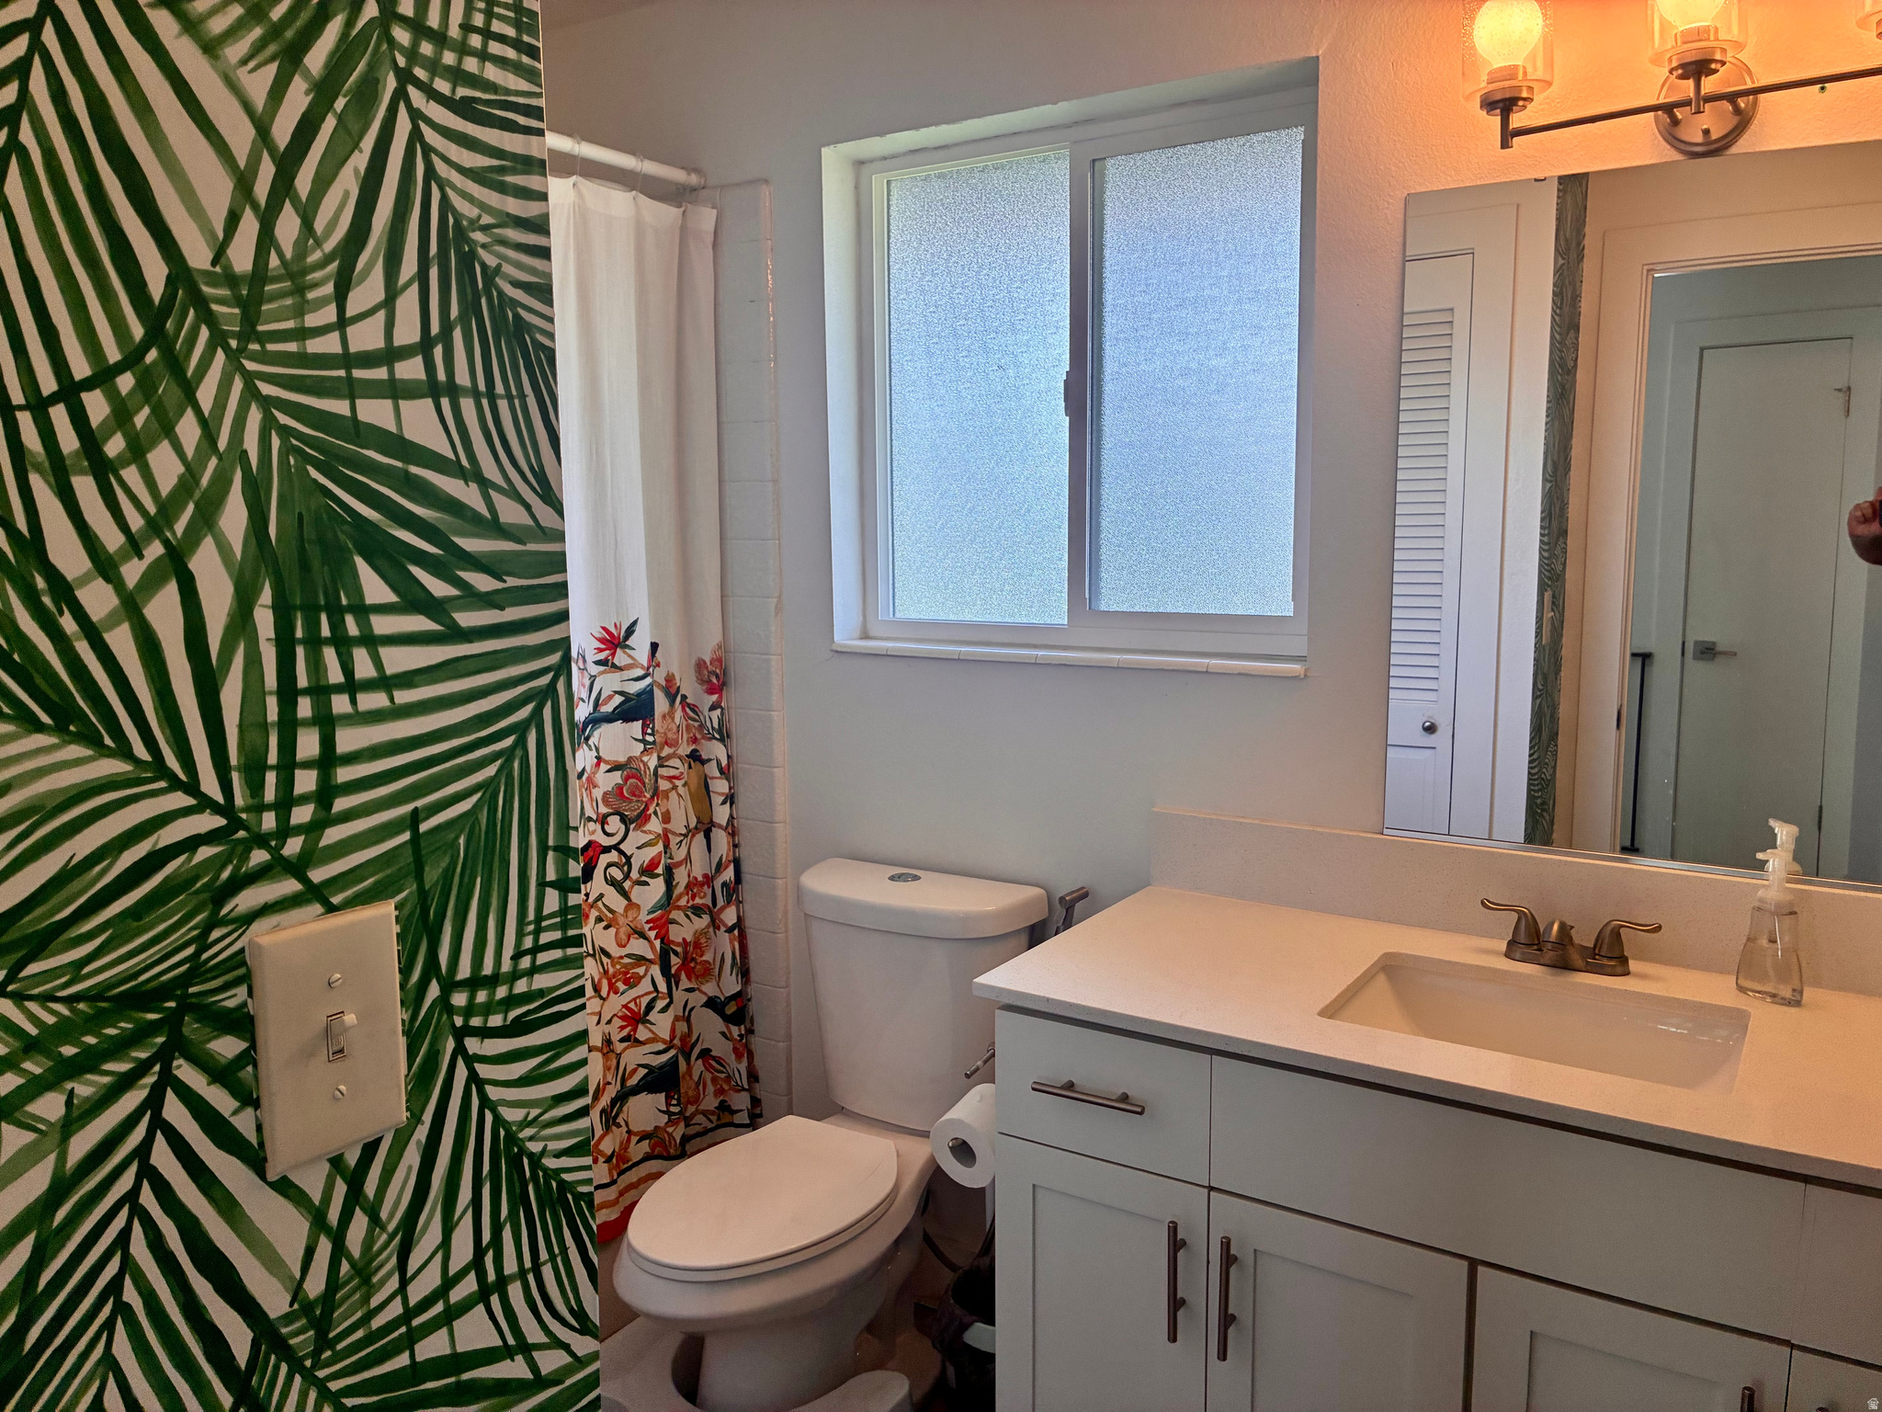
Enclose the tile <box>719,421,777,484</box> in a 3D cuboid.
[{"bbox_3d":[-0.352,-0.475,2.641,0.108,0.108,0.014,5,9,33],"label":"tile"}]

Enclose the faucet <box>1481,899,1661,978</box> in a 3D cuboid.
[{"bbox_3d":[0.813,0.310,1.854,0.222,0.085,0.147,5,9,33],"label":"faucet"}]

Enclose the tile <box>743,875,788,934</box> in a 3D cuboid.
[{"bbox_3d":[-0.345,0.387,2.760,0.108,0.108,0.014,5,9,33],"label":"tile"}]

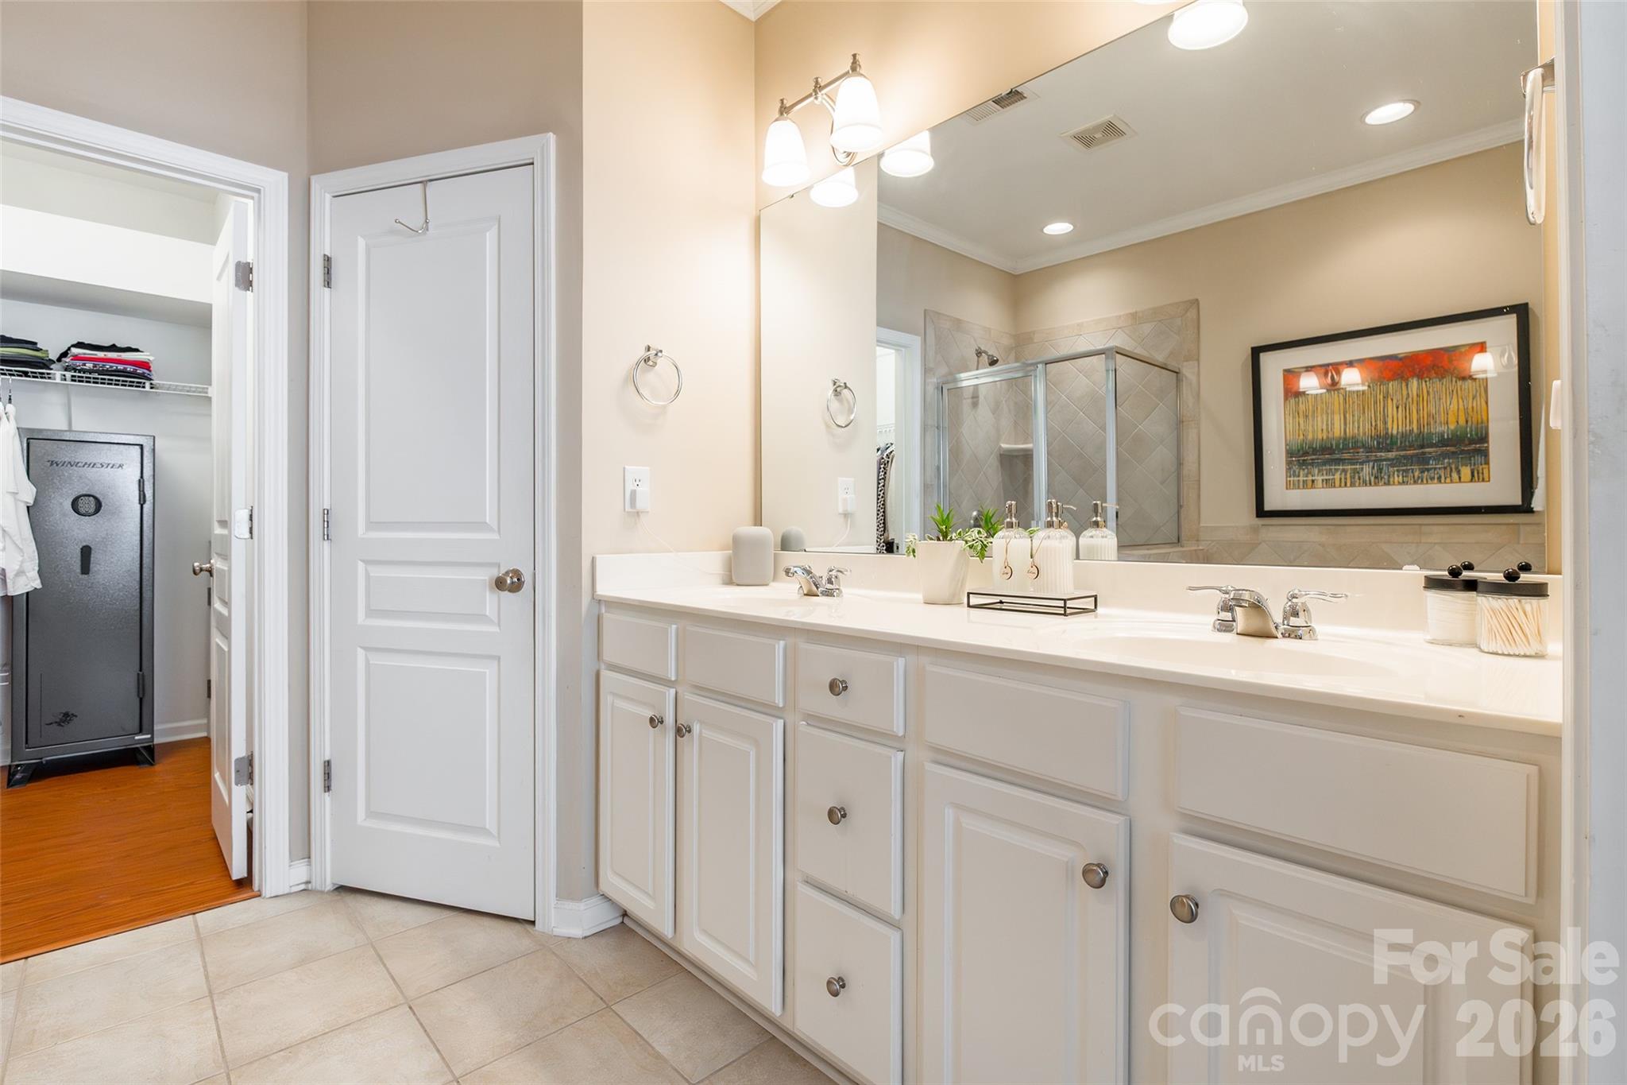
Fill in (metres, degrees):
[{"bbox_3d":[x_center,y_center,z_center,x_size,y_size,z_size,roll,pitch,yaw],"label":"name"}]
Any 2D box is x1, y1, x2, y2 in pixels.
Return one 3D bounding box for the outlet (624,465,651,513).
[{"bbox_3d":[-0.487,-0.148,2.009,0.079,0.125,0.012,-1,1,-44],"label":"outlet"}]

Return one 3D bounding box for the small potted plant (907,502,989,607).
[{"bbox_3d":[0.302,0.028,1.645,0.130,0.232,0.160,-1,1,-44],"label":"small potted plant"}]

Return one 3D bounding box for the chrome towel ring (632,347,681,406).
[{"bbox_3d":[-0.435,-0.464,2.008,0.158,0.172,0.078,-1,1,-44],"label":"chrome towel ring"}]

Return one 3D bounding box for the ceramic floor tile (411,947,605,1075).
[{"bbox_3d":[-0.687,1.045,1.628,0.316,0.010,0.316,-1,1,-44],"label":"ceramic floor tile"}]

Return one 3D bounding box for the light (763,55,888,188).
[{"bbox_3d":[0.029,-1.137,1.948,0.168,0.232,0.414,-1,1,-44],"label":"light"}]

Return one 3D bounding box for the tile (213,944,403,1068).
[{"bbox_3d":[-1.149,1.043,1.647,0.314,0.010,0.318,-1,1,-44],"label":"tile"}]

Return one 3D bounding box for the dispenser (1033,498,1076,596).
[{"bbox_3d":[0.490,0.009,1.472,0.083,0.191,0.092,0,1,18],"label":"dispenser"}]

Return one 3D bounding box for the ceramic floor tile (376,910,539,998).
[{"bbox_3d":[-0.911,1.041,1.861,0.316,0.010,0.318,-1,1,-44],"label":"ceramic floor tile"}]

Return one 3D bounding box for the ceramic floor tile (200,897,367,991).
[{"bbox_3d":[-1.373,1.039,1.879,0.314,0.010,0.318,-1,1,-44],"label":"ceramic floor tile"}]

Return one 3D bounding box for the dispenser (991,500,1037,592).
[{"bbox_3d":[0.422,0.008,1.535,0.082,0.190,0.090,0,1,15],"label":"dispenser"}]

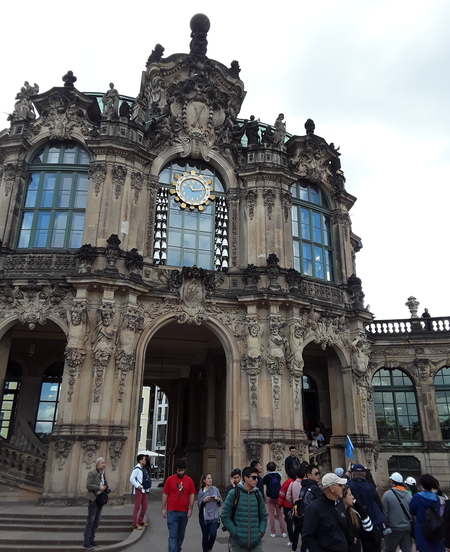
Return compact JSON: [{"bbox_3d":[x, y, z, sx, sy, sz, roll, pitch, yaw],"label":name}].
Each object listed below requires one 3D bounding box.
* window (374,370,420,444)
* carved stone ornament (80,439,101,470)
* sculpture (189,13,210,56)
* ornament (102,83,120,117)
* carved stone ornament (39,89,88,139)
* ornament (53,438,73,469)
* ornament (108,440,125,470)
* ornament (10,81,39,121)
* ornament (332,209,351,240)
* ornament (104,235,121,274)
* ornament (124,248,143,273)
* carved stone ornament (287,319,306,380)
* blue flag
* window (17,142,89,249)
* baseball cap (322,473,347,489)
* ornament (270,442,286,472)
[{"bbox_3d":[8.206,6.211,22.531,2.009,3.451,0.309,-3,-23,9],"label":"window"},{"bbox_3d":[-4.522,5.963,15.736,0.680,0.942,0.206,7,-23,-17],"label":"carved stone ornament"},{"bbox_3d":[-1.369,-12.817,25.054,1.066,2.819,1.045,6,-22,-14],"label":"sculpture"},{"bbox_3d":[-5.662,-8.811,23.438,0.781,2.003,0.700,4,-22,-9],"label":"ornament"},{"bbox_3d":[-7.899,-7.898,22.962,2.271,2.867,0.600,0,-22,2],"label":"carved stone ornament"},{"bbox_3d":[-5.469,5.994,15.753,0.640,1.020,0.200,1,-22,0],"label":"ornament"},{"bbox_3d":[-3.794,6.252,16.289,0.608,0.978,0.258,20,-29,-39],"label":"ornament"},{"bbox_3d":[-9.525,-8.271,22.206,1.150,2.094,0.784,-1,-22,3],"label":"ornament"},{"bbox_3d":[5.919,-2.627,23.783,0.784,1.717,0.522,12,-24,-26],"label":"ornament"},{"bbox_3d":[-4.844,-0.925,20.013,0.673,1.792,0.673,4,-22,-7],"label":"ornament"},{"bbox_3d":[-3.712,-0.644,18.936,0.742,0.978,0.742,1,-22,0],"label":"ornament"},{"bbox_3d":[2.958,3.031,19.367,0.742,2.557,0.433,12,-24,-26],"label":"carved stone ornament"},{"bbox_3d":[2.521,3.435,9.405,0.200,0.480,0.130,1,-21,0],"label":"blue flag"},{"bbox_3d":[-7.200,-3.562,19.948,2.801,5.264,0.313,1,-22,0],"label":"window"},{"bbox_3d":[1.270,2.372,5.420,0.270,0.150,0.175,4,-23,-9],"label":"baseball cap"},{"bbox_3d":[2.004,6.739,17.413,0.620,1.050,0.200,7,-23,-15],"label":"ornament"}]

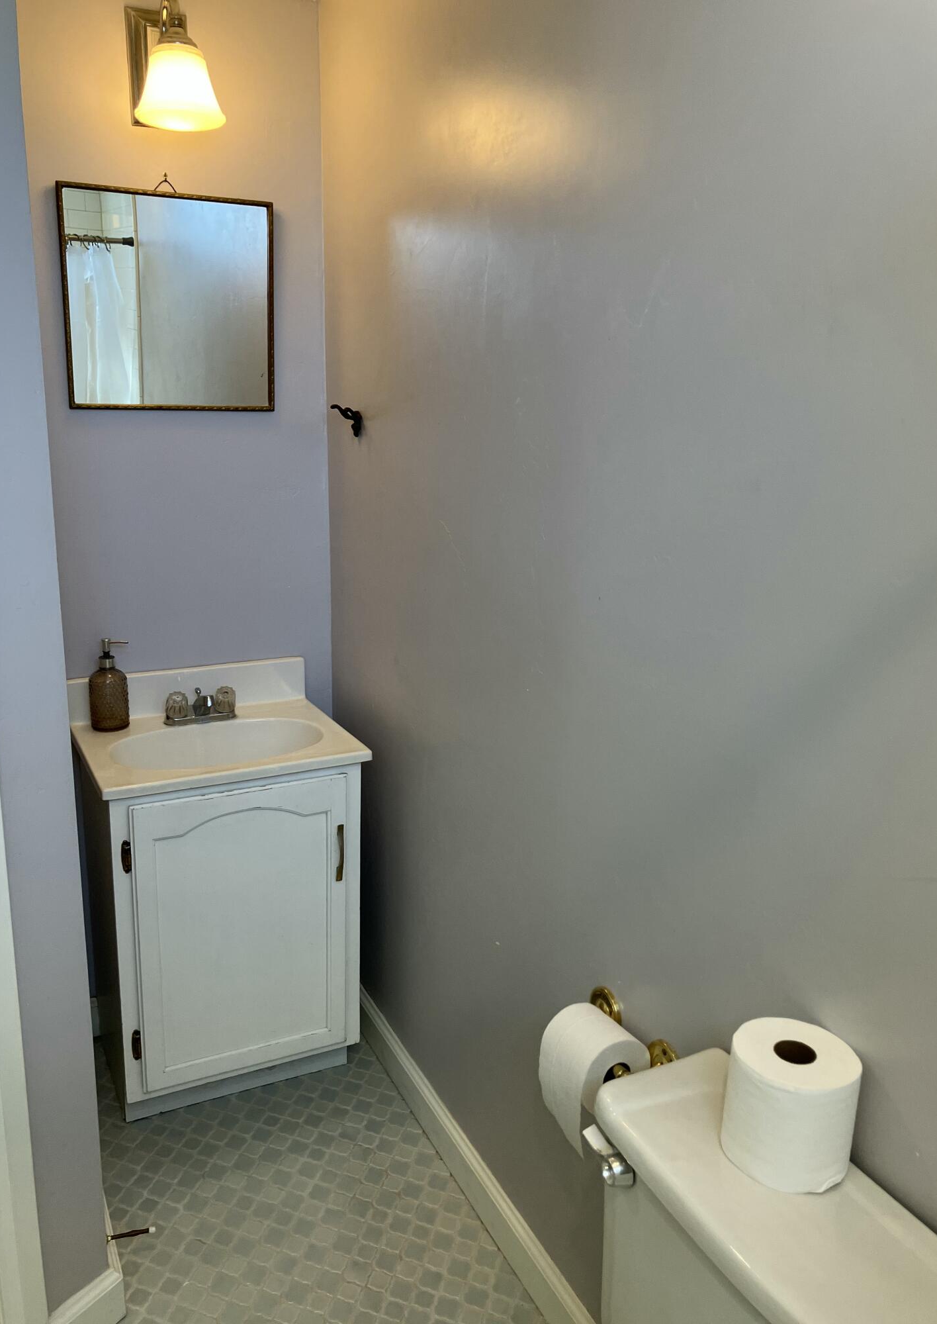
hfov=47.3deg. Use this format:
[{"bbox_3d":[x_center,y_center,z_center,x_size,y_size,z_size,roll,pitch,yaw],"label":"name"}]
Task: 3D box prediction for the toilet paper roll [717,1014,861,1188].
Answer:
[{"bbox_3d":[0.309,0.420,1.025,0.119,0.105,0.119,1,14,0],"label":"toilet paper roll"}]

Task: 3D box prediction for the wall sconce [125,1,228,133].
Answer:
[{"bbox_3d":[-0.526,-1.086,1.911,0.160,0.233,0.235,-6,16,-27],"label":"wall sconce"}]

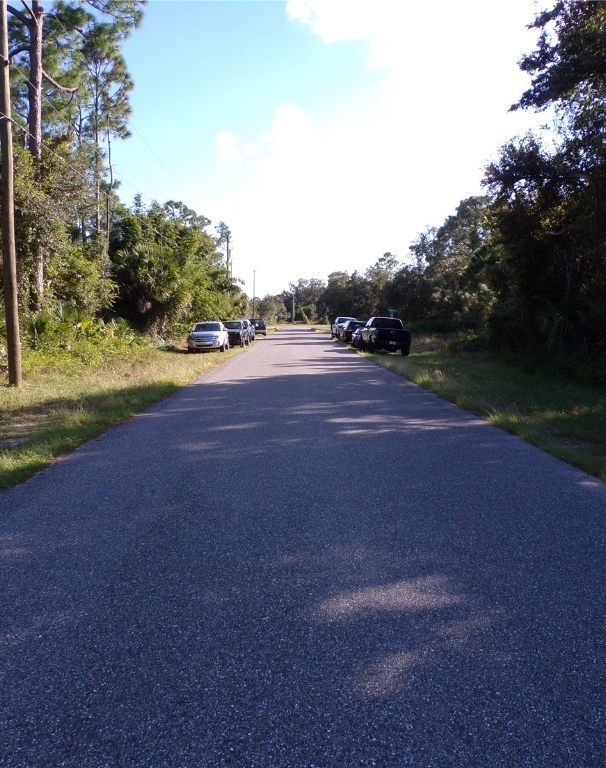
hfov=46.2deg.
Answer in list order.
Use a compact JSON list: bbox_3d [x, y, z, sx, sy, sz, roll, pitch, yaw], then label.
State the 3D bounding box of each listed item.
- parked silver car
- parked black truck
[{"bbox_3d":[-5.328,-2.701,40.200,1.950,1.700,4.680,-1,5,-2],"label":"parked silver car"},{"bbox_3d":[4.729,-2.766,41.000,2.030,1.930,5.800,3,5,-3],"label":"parked black truck"}]

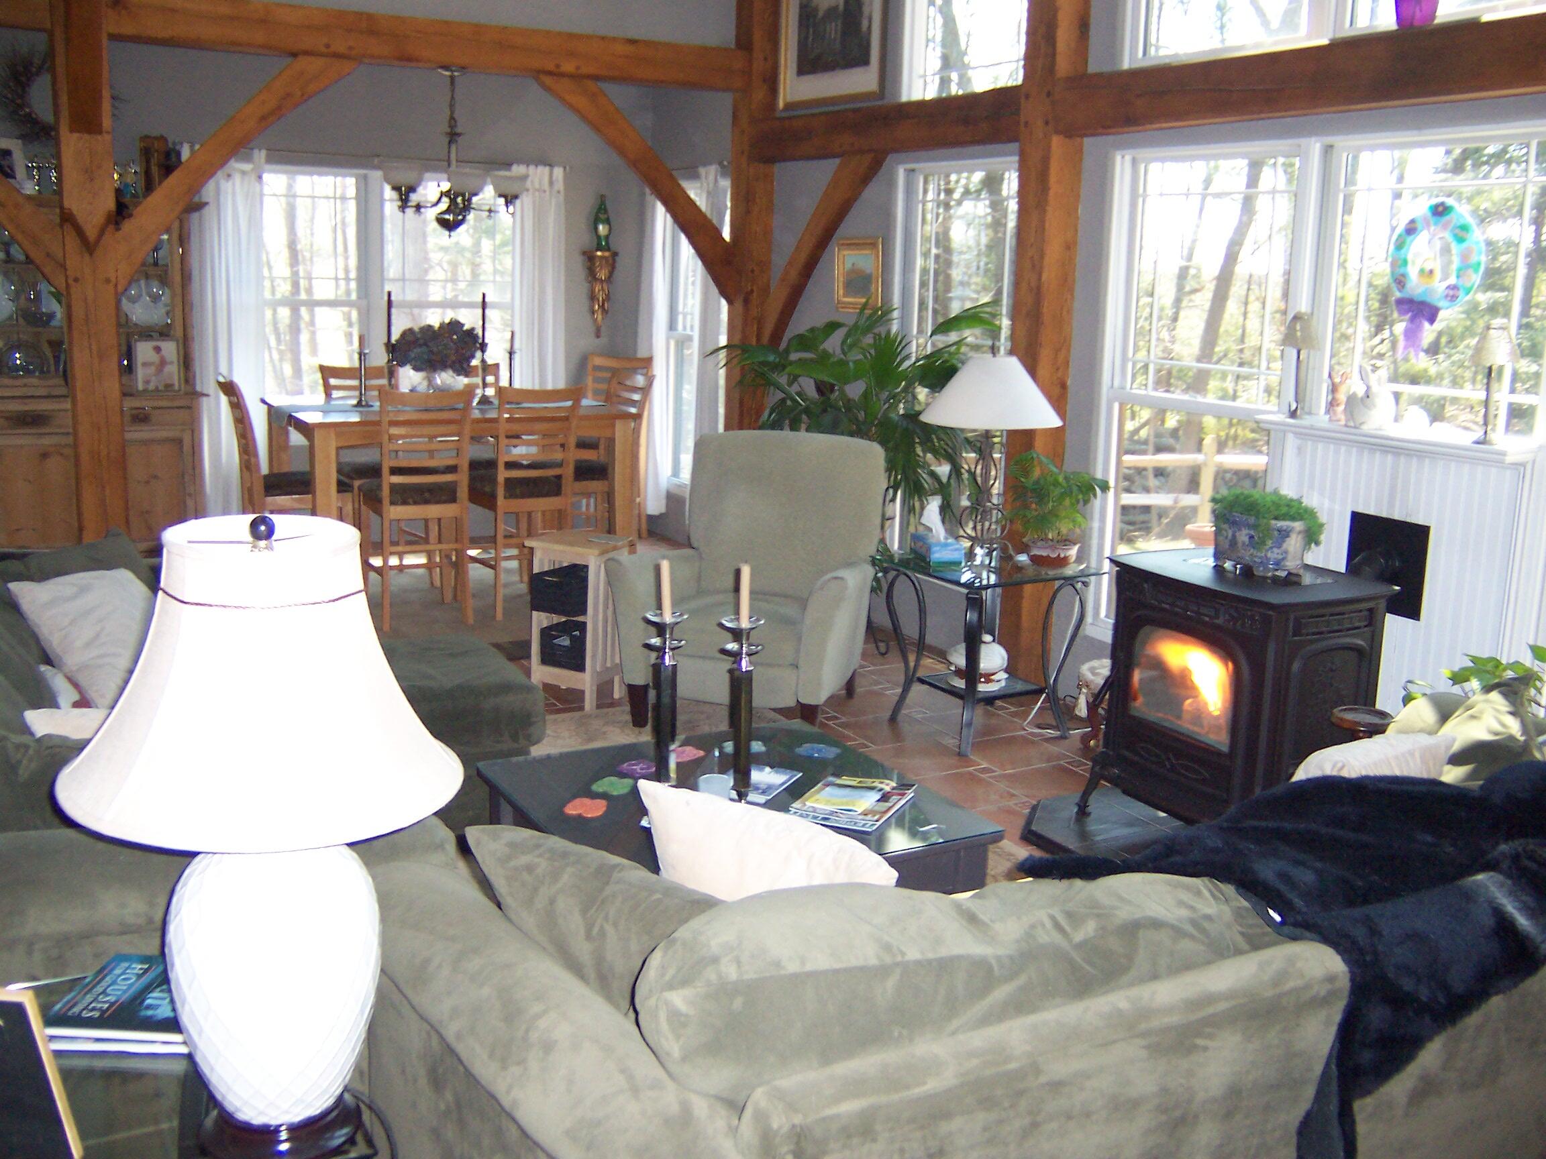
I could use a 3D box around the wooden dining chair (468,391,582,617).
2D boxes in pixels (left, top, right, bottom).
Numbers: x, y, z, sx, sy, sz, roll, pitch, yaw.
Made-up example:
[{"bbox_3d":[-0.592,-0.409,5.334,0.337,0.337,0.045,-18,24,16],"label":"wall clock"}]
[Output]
[{"bbox_3d":[-1.185,-0.397,6.978,0.470,1.085,0.560,-4,13,-26],"label":"wooden dining chair"}]

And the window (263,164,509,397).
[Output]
[{"bbox_3d":[-2.236,-1.624,8.496,1.580,1.400,0.130,-4,13,-24],"label":"window"}]

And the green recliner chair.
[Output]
[{"bbox_3d":[-0.053,-0.016,5.470,0.860,1.015,0.890,5,12,14],"label":"green recliner chair"}]

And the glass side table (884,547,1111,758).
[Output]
[{"bbox_3d":[0.724,0.243,5.250,0.635,0.595,0.635,-7,14,-34],"label":"glass side table"}]

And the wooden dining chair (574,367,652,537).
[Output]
[{"bbox_3d":[-0.954,-0.513,7.571,0.560,1.085,0.470,-7,14,-35],"label":"wooden dining chair"}]

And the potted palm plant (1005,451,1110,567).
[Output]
[{"bbox_3d":[1.043,-0.261,5.363,0.370,0.410,0.360,2,12,0],"label":"potted palm plant"}]

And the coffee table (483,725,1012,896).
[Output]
[{"bbox_3d":[-0.107,0.698,3.358,0.875,0.430,0.875,-5,13,-28],"label":"coffee table"}]

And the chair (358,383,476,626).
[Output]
[{"bbox_3d":[-1.635,-0.353,6.691,0.460,1.070,0.560,-5,13,-27],"label":"chair"}]

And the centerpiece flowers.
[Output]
[{"bbox_3d":[-1.626,-1.046,7.129,0.430,0.430,0.420,-4,13,-24],"label":"centerpiece flowers"}]

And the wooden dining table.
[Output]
[{"bbox_3d":[-1.548,-0.373,7.235,1.575,0.912,0.900,-5,13,-29],"label":"wooden dining table"}]

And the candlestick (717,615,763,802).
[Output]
[{"bbox_3d":[-0.070,0.302,3.202,0.105,0.430,0.105,2,12,0],"label":"candlestick"}]

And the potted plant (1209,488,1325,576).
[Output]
[{"bbox_3d":[1.423,-0.151,4.286,0.210,0.245,0.260,-5,13,-29],"label":"potted plant"}]

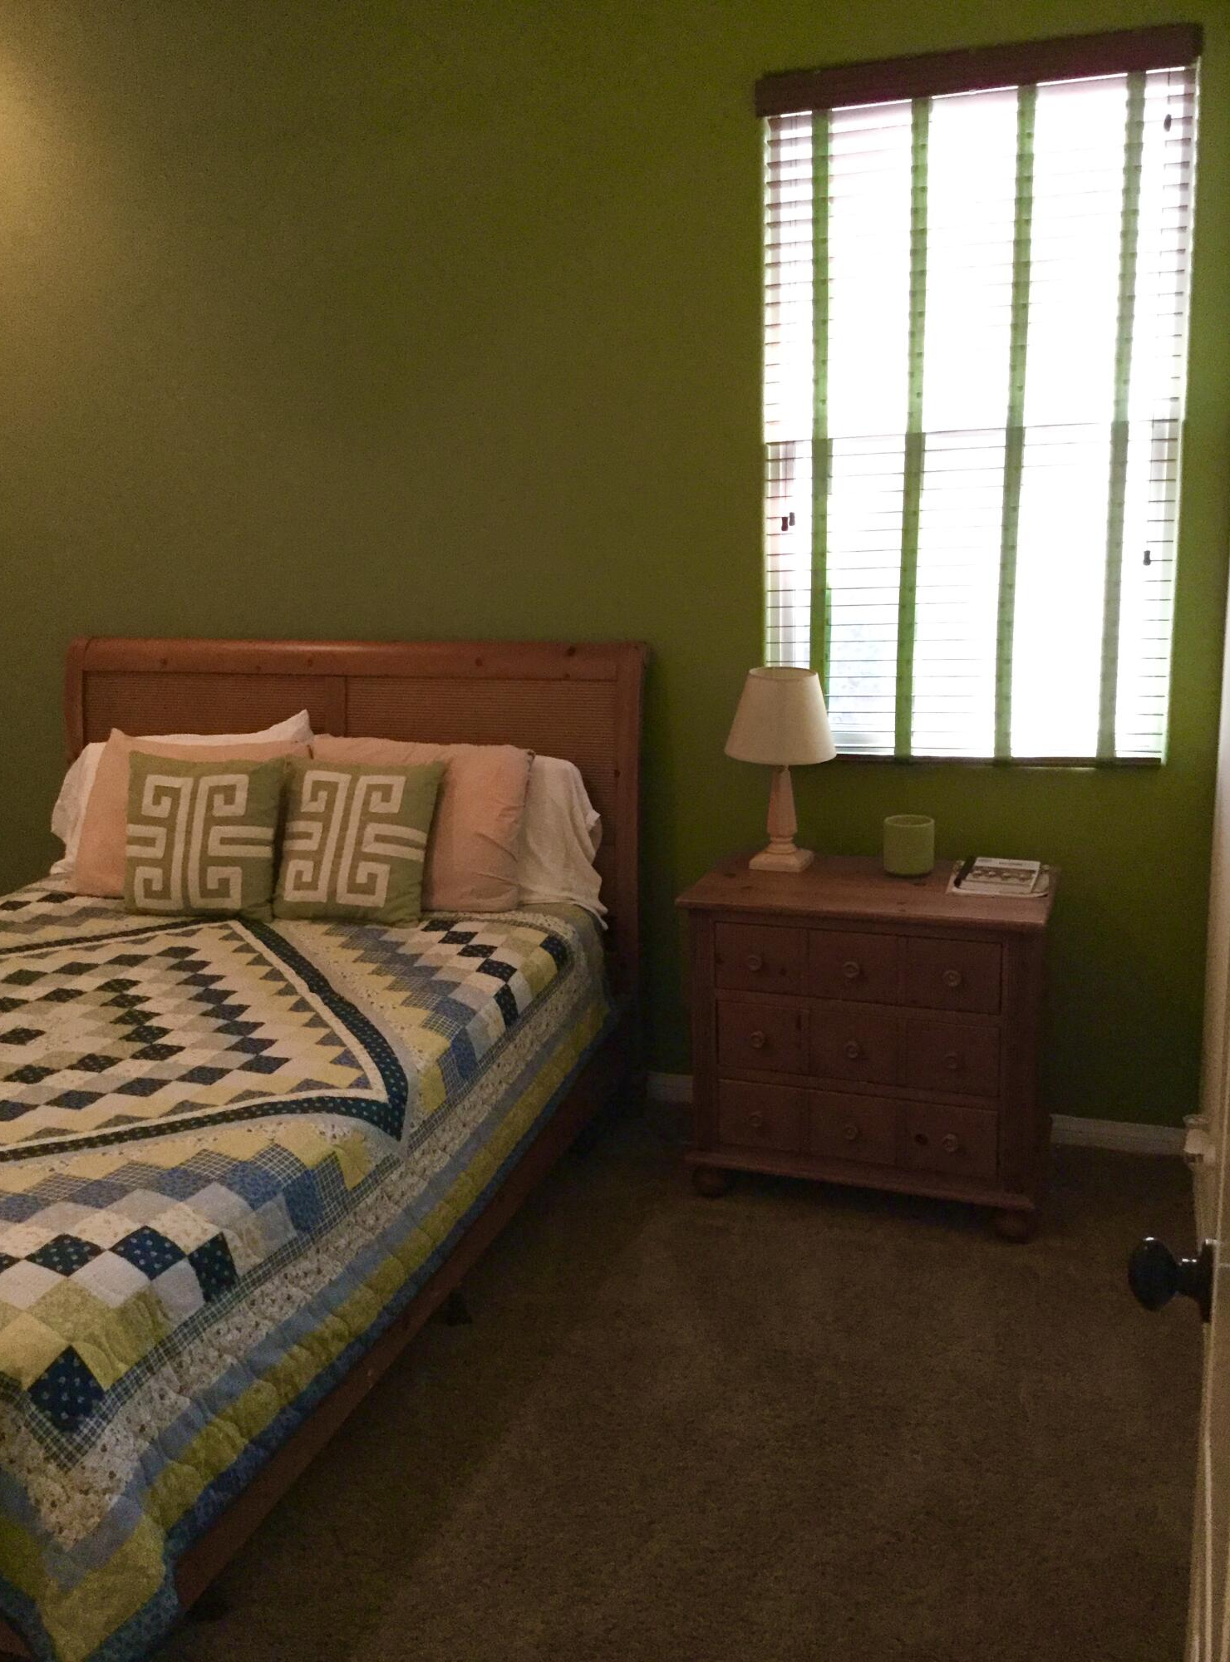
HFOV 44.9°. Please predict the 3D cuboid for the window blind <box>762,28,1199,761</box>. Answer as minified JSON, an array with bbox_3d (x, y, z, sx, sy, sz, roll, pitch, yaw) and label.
[{"bbox_3d":[0.774,-0.901,3.309,0.913,1.500,0.090,3,12,21],"label":"window blind"}]

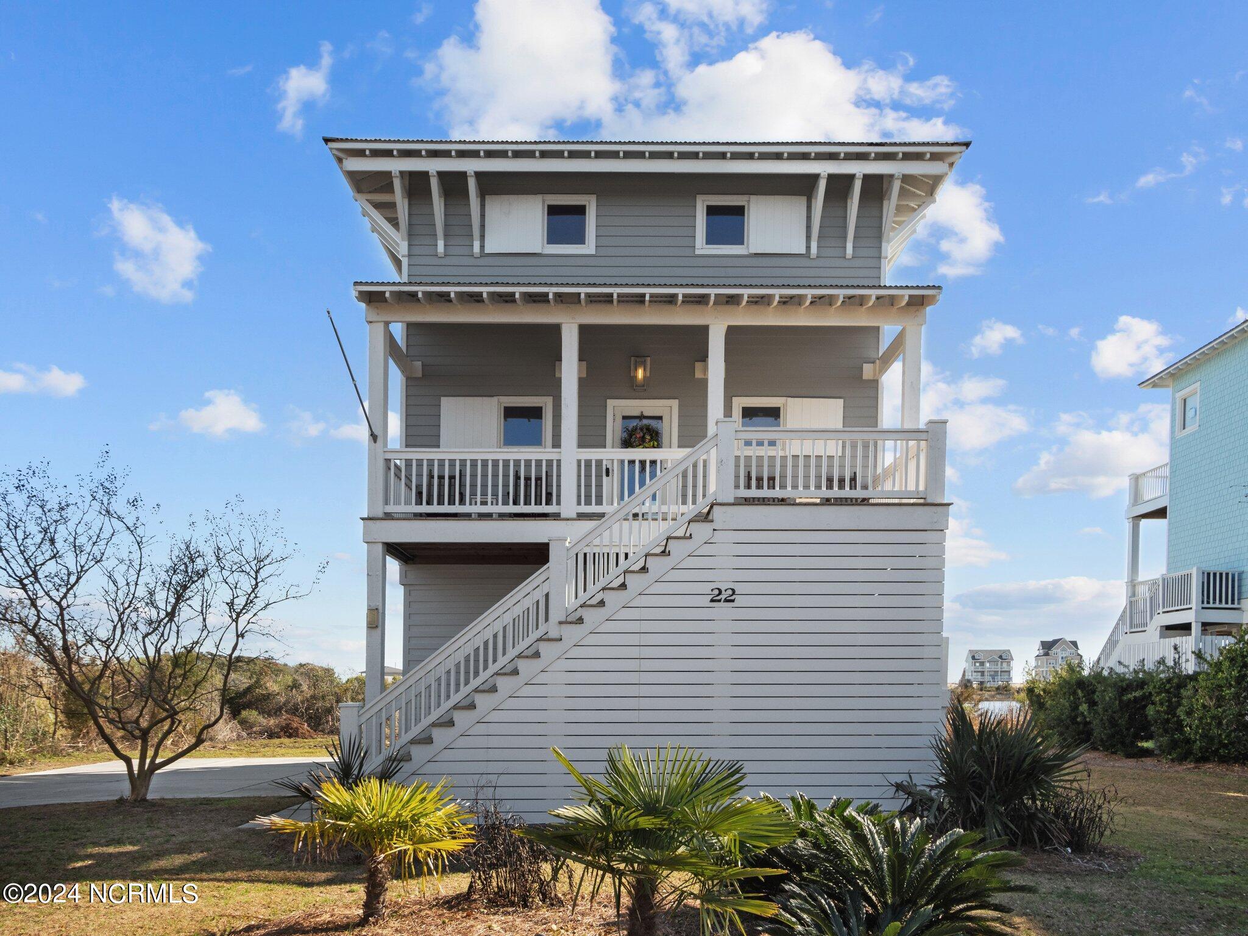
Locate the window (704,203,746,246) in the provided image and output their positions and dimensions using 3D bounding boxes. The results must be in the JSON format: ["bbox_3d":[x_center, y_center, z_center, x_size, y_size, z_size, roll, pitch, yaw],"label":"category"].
[{"bbox_3d":[1.557,-3.735,15.500,0.660,0.680,0.100,1,-5,-1],"label":"window"}]

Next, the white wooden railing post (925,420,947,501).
[{"bbox_3d":[3.860,-0.085,12.450,0.230,1.010,0.230,1,-5,0],"label":"white wooden railing post"}]

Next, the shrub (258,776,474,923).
[{"bbox_3d":[-1.843,2.715,7.200,1.520,1.040,1.420,0,-5,0],"label":"shrub"}]

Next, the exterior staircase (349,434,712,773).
[{"bbox_3d":[-1.130,1.830,12.750,4.600,4.400,1.200,0,-5,0],"label":"exterior staircase"}]

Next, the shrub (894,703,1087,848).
[{"bbox_3d":[3.844,3.225,10.600,2.000,1.500,1.750,0,-3,0],"label":"shrub"}]

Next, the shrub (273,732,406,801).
[{"bbox_3d":[-2.984,3.281,10.600,1.380,1.050,1.200,0,-3,0],"label":"shrub"}]

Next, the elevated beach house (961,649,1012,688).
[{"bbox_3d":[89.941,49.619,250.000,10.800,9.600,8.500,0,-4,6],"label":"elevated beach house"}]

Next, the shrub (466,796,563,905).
[{"bbox_3d":[-0.868,3.033,7.950,0.760,0.840,0.650,0,-3,0],"label":"shrub"}]

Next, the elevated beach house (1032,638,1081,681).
[{"bbox_3d":[107.205,48.170,250.000,10.500,12.000,9.500,0,-6,7],"label":"elevated beach house"}]

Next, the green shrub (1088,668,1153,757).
[{"bbox_3d":[11.159,5.503,22.700,1.500,2.000,1.500,0,-5,0],"label":"green shrub"}]

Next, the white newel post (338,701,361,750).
[{"bbox_3d":[-3.251,3.390,12.000,0.220,1.200,0.220,0,-3,0],"label":"white newel post"}]

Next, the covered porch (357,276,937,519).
[{"bbox_3d":[0.320,-0.700,14.100,7.450,3.200,2.800,1,-5,-1],"label":"covered porch"}]

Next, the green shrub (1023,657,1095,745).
[{"bbox_3d":[10.424,5.644,24.200,1.700,2.050,1.700,0,-3,0],"label":"green shrub"}]

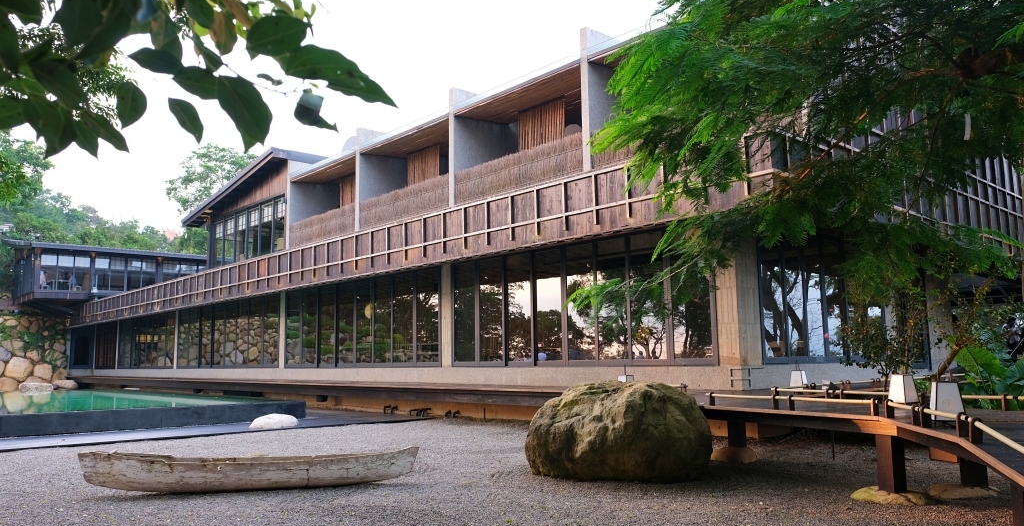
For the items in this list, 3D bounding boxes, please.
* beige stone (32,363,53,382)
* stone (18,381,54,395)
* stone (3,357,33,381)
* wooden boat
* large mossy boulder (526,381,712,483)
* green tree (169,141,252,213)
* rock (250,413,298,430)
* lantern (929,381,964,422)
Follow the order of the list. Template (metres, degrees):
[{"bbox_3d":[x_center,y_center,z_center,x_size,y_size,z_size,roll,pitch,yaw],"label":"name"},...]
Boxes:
[{"bbox_3d":[-32.036,7.514,50.500,1.150,1.270,1.000,6,-10,-42],"label":"beige stone"},{"bbox_3d":[-28.037,7.384,43.500,1.650,0.600,0.900,6,-10,-42],"label":"stone"},{"bbox_3d":[-32.876,7.102,49.300,1.650,1.600,1.300,6,-10,-42],"label":"stone"},{"bbox_3d":[-3.280,2.585,9.300,4.130,0.470,0.680,-1,-7,-2],"label":"wooden boat"},{"bbox_3d":[1.427,2.232,10.000,2.360,1.190,1.800,-2,-7,6],"label":"large mossy boulder"},{"bbox_3d":[-25.285,-6.416,62.000,7.000,7.000,6.500,2,-8,-22],"label":"green tree"},{"bbox_3d":[-5.710,3.783,17.700,1.120,0.340,0.750,1,-8,-18],"label":"rock"},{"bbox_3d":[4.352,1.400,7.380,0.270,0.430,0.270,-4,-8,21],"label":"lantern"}]

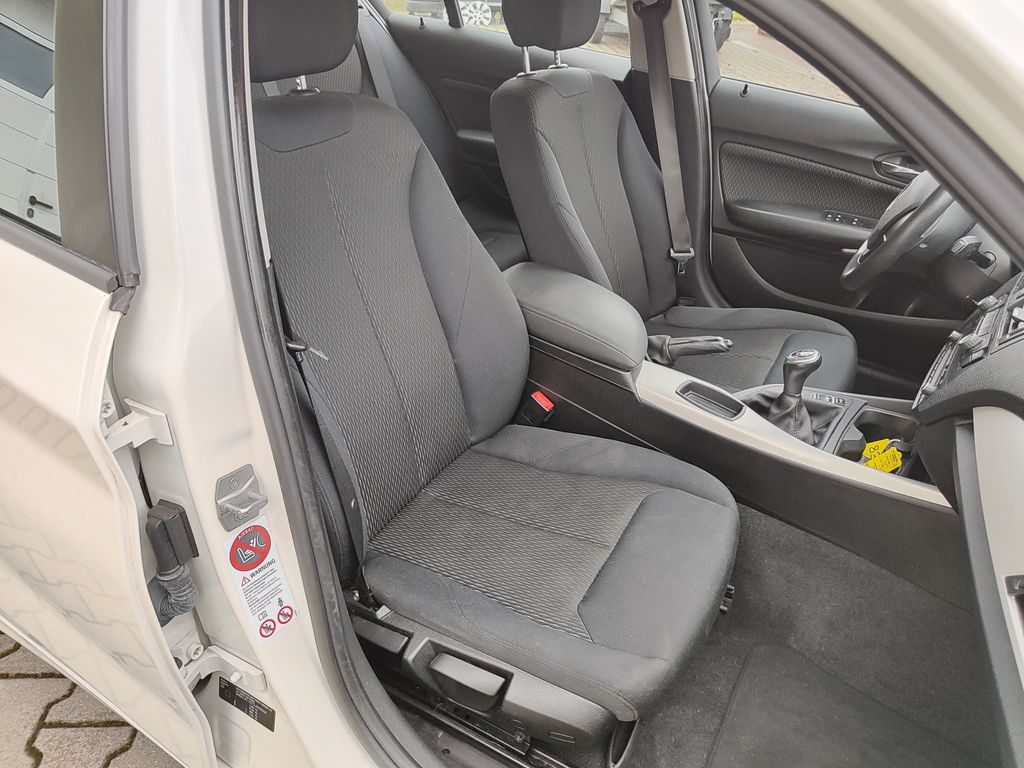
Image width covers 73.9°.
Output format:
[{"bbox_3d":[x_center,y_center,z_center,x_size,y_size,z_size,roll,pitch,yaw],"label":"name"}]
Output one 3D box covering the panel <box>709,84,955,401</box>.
[{"bbox_3d":[0.834,-0.310,1.589,0.910,0.625,0.150,22,38,23],"label":"panel"}]

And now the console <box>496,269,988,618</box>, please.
[{"bbox_3d":[0.376,0.017,1.197,1.000,0.350,0.270,22,38,23],"label":"console"}]

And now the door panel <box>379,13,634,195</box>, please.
[{"bbox_3d":[-0.041,-0.667,1.974,0.810,0.645,0.150,22,38,23],"label":"door panel"}]

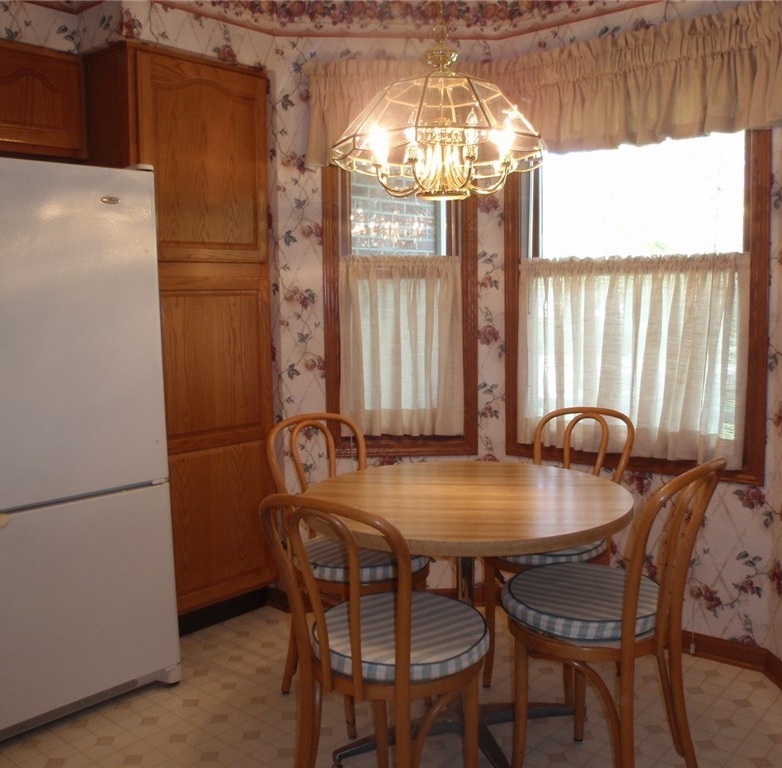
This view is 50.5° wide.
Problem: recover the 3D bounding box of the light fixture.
[{"bbox_3d":[0.126,-0.718,2.169,0.575,0.468,0.575,-1,6,0],"label":"light fixture"}]

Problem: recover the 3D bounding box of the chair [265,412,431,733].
[{"bbox_3d":[-0.110,0.556,2.558,0.410,0.885,0.465,-5,7,-37],"label":"chair"}]

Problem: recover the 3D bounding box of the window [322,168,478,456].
[{"bbox_3d":[0.042,-0.372,3.338,0.612,1.330,0.070,-1,6,-2],"label":"window"}]

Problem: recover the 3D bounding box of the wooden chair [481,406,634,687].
[{"bbox_3d":[0.530,0.535,2.660,0.410,0.885,0.465,4,7,39],"label":"wooden chair"}]

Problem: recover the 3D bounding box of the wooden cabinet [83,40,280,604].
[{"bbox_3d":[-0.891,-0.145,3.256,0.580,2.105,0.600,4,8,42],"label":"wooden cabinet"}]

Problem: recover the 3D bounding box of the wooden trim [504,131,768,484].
[{"bbox_3d":[0.858,-0.353,2.976,1.010,1.320,0.100,4,8,42],"label":"wooden trim"}]

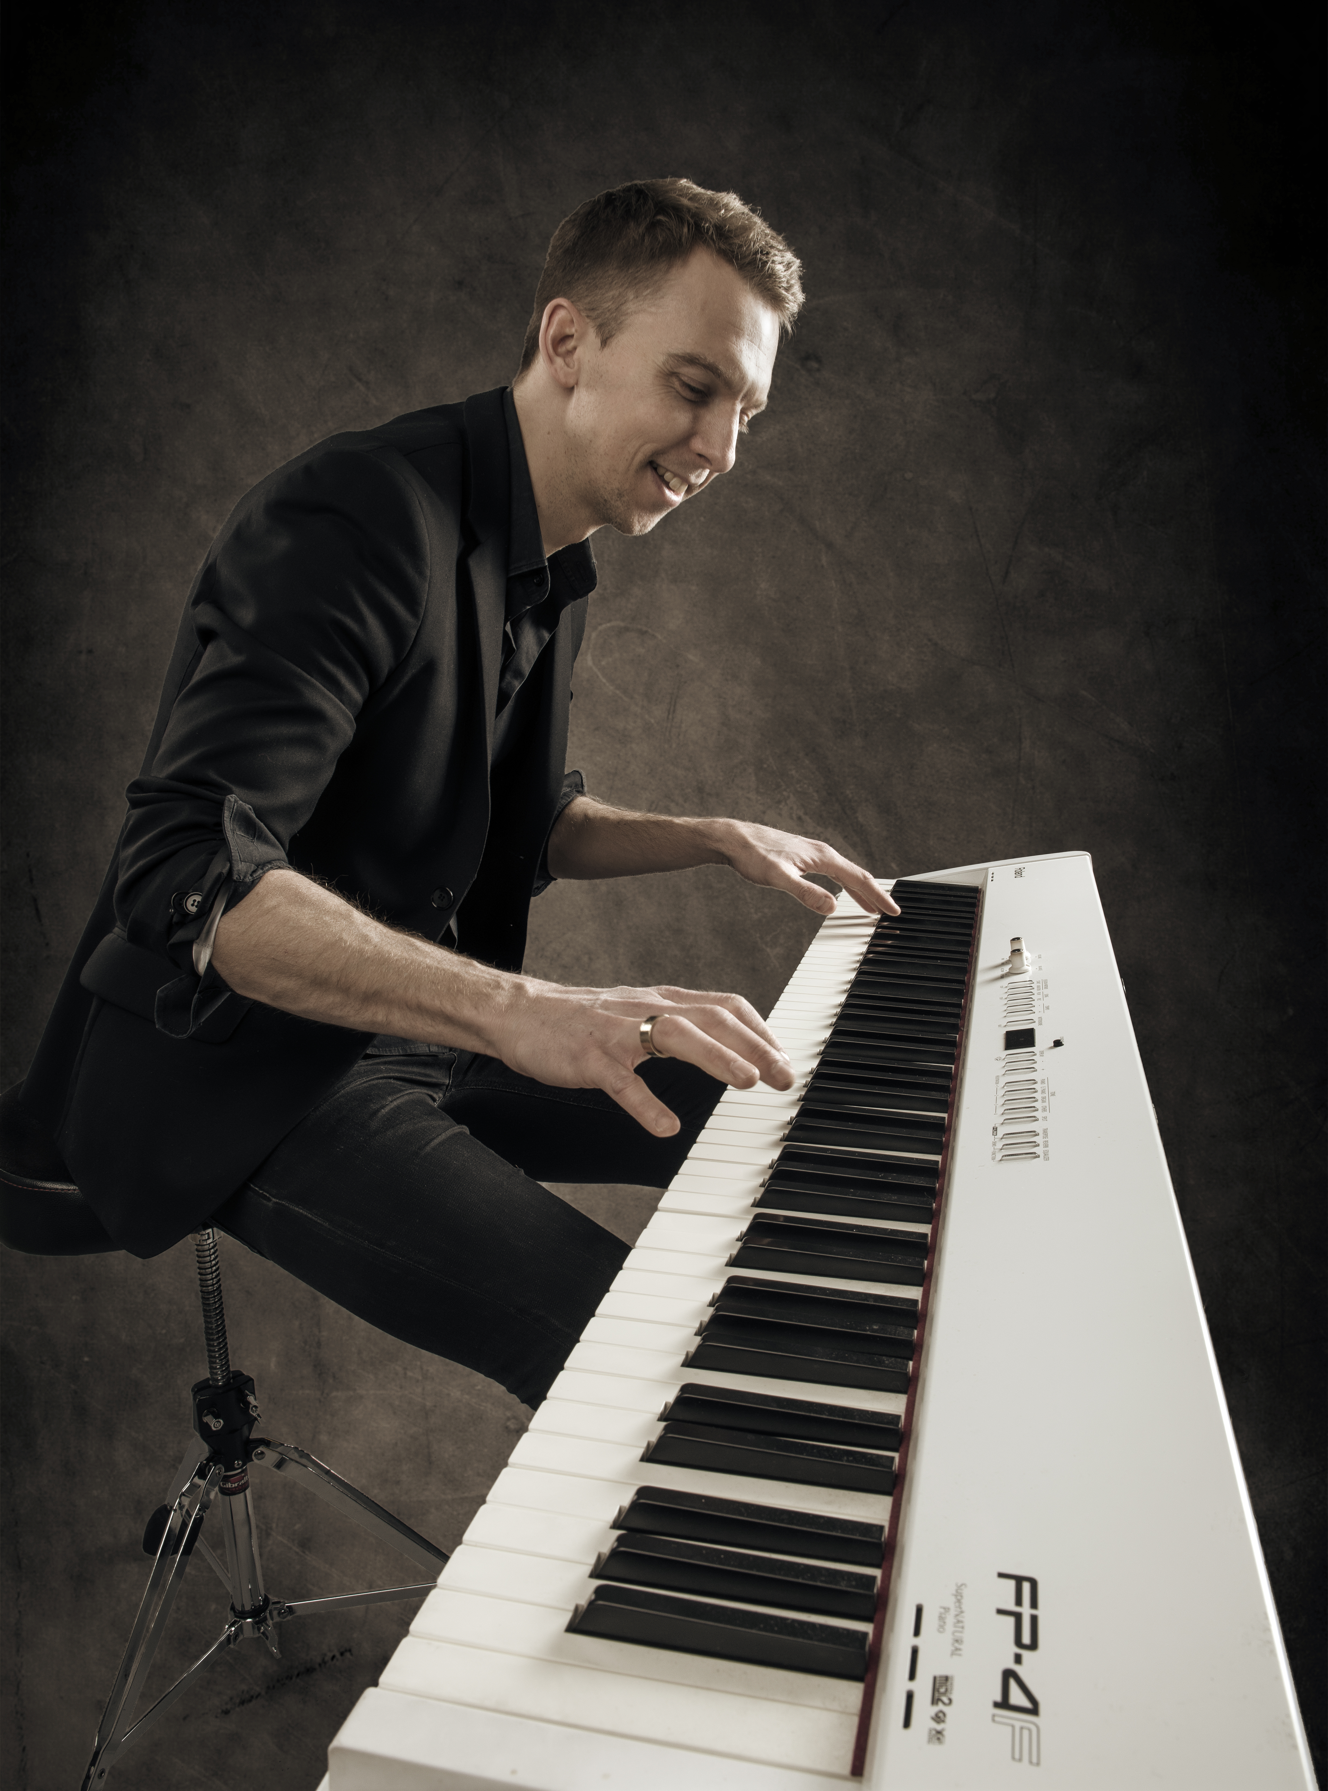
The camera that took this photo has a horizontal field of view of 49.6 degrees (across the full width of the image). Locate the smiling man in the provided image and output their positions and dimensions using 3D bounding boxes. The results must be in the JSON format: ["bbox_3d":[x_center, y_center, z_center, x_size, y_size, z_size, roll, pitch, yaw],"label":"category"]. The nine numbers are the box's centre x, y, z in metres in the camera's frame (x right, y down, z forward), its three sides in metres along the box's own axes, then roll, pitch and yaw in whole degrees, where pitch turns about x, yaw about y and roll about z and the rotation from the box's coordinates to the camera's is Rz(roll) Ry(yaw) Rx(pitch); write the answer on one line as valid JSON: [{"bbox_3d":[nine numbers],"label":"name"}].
[{"bbox_3d":[-0.168,0.125,1.230,0.760,1.335,0.680,2,13,14],"label":"smiling man"}]

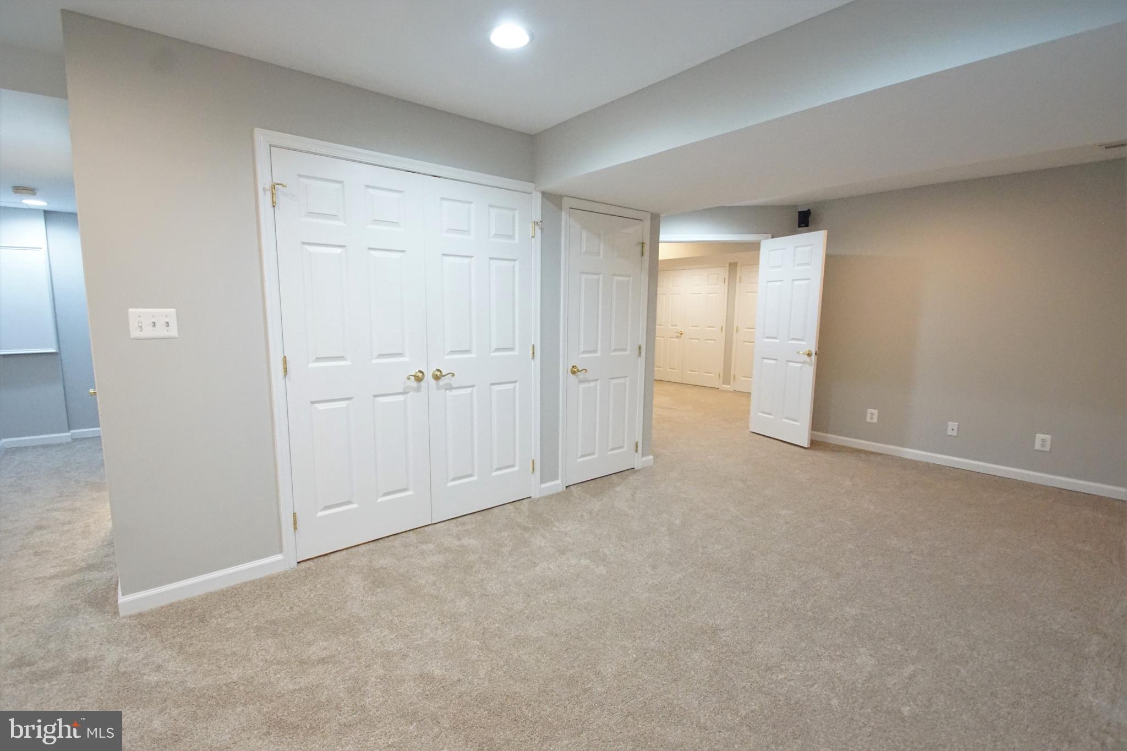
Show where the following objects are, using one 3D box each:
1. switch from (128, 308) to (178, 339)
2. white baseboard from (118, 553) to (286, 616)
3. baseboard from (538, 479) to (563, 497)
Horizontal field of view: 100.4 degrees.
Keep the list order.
[{"bbox_3d":[-1.809,-0.229,2.076,0.159,0.121,0.014,-5,9,-37],"label":"switch"},{"bbox_3d":[-1.736,1.013,2.297,0.640,0.086,0.017,-5,9,-37],"label":"white baseboard"},{"bbox_3d":[-0.101,0.849,3.526,0.199,0.090,0.017,-5,9,-37],"label":"baseboard"}]

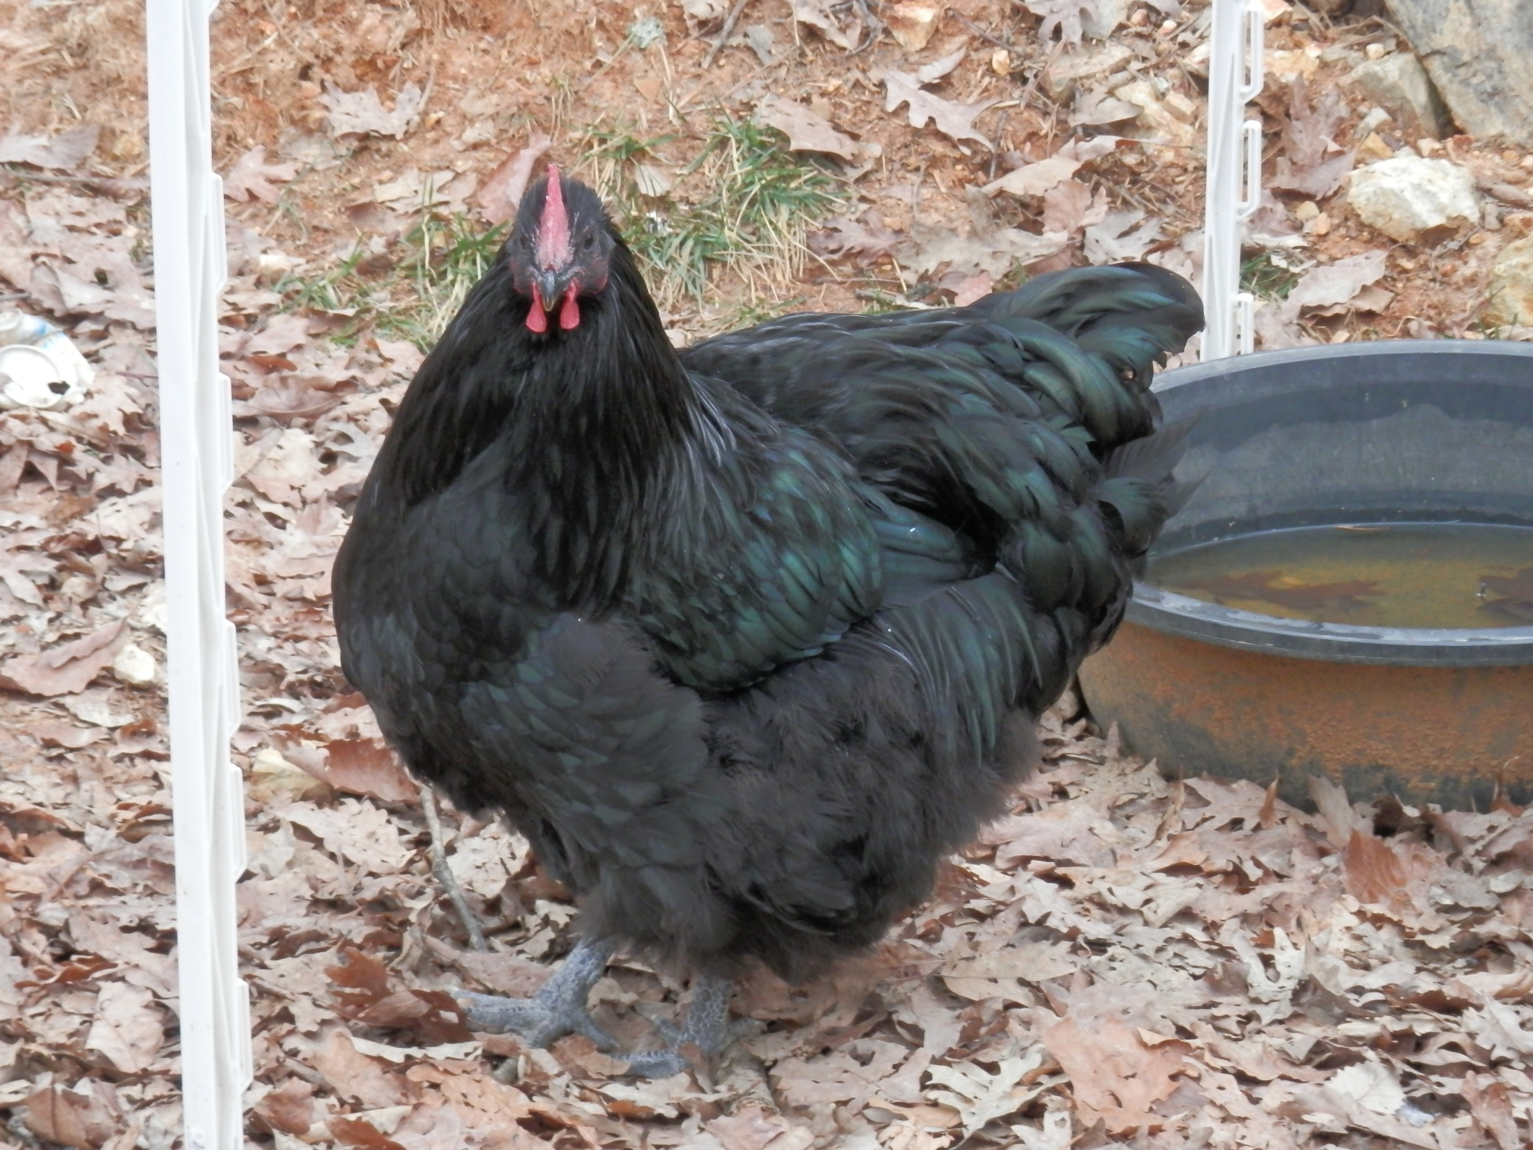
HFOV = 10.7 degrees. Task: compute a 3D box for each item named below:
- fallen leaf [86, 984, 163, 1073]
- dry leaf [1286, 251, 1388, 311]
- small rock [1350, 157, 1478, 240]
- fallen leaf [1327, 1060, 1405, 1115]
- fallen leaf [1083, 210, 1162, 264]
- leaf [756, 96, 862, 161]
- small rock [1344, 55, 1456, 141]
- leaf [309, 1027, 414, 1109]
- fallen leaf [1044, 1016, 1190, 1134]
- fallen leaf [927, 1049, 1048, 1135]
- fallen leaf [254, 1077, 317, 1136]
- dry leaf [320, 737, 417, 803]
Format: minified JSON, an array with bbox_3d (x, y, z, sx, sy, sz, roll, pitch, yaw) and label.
[{"bbox_3d":[-0.325,0.230,4.161,0.038,0.014,0.067,3,40,3],"label":"fallen leaf"},{"bbox_3d":[0.355,-0.183,5.103,0.065,0.020,0.054,0,21,0],"label":"dry leaf"},{"bbox_3d":[0.410,-0.238,5.189,0.087,0.043,0.052,0,21,0],"label":"small rock"},{"bbox_3d":[0.304,0.255,4.102,0.041,0.012,0.031,27,46,30],"label":"fallen leaf"},{"bbox_3d":[0.221,-0.210,5.100,0.047,0.015,0.075,9,34,15],"label":"fallen leaf"},{"bbox_3d":[0.026,-0.289,5.359,0.044,0.015,0.095,-29,45,-33],"label":"leaf"},{"bbox_3d":[0.412,-0.313,5.380,0.068,0.050,0.055,0,17,0],"label":"small rock"},{"bbox_3d":[-0.189,0.230,3.821,0.042,0.016,0.082,-13,31,-22],"label":"leaf"},{"bbox_3d":[0.162,0.232,3.804,0.060,0.018,0.105,-9,30,-15],"label":"fallen leaf"},{"bbox_3d":[0.102,0.239,3.786,0.050,0.014,0.092,7,28,16],"label":"fallen leaf"},{"bbox_3d":[-0.222,0.245,3.781,0.030,0.016,0.056,-12,34,-17],"label":"fallen leaf"},{"bbox_3d":[-0.211,0.104,4.354,0.052,0.022,0.039,0,21,0],"label":"dry leaf"}]

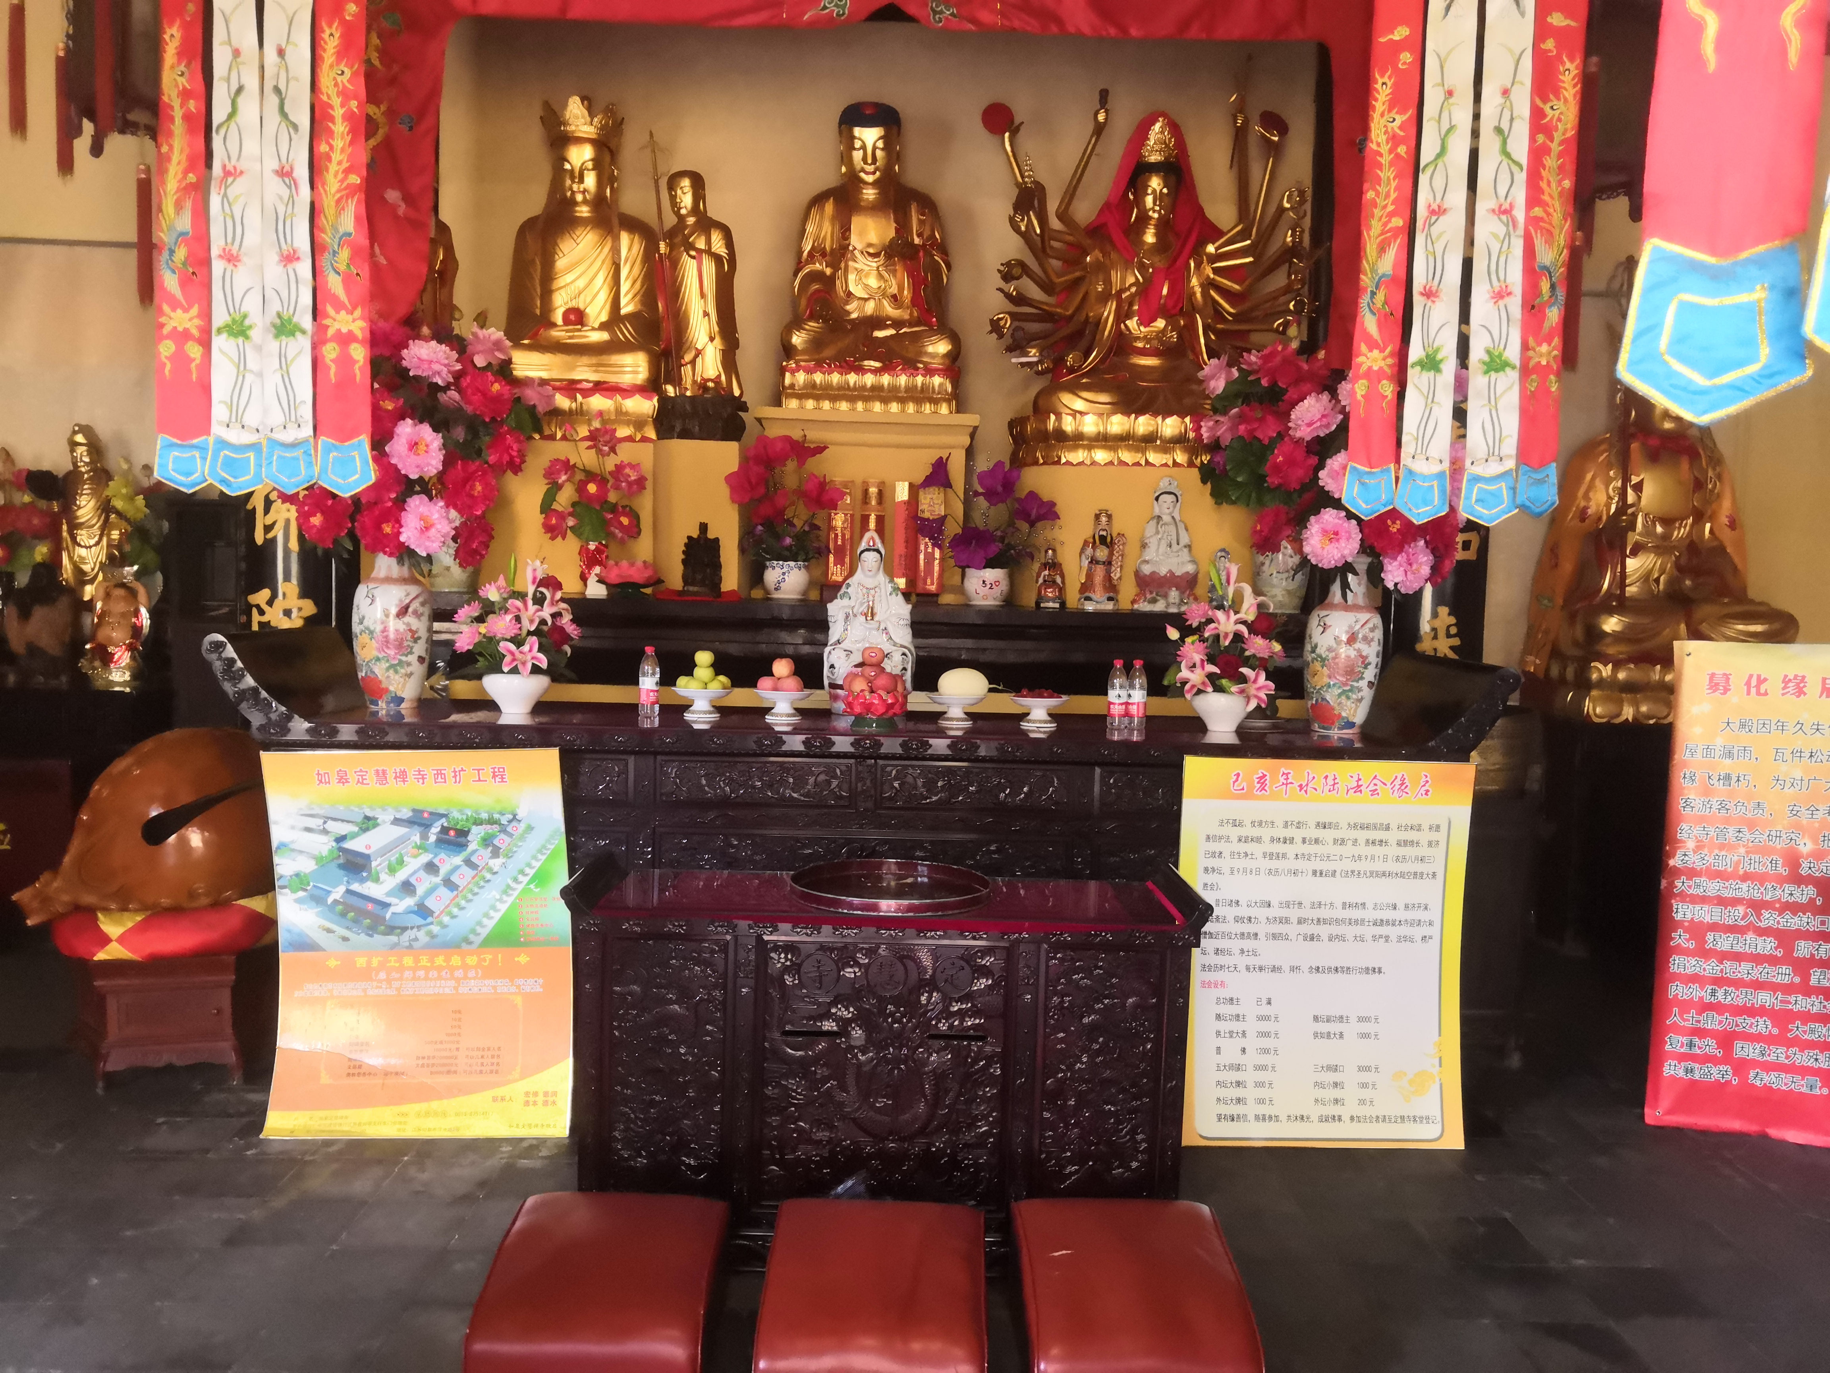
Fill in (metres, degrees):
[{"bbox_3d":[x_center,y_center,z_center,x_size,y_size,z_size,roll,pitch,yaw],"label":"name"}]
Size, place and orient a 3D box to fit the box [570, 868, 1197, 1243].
[{"bbox_3d":[-0.083,0.952,3.728,1.563,0.900,0.540,2,4,-1],"label":"box"}]

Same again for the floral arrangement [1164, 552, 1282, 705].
[{"bbox_3d":[1.023,-0.173,4.740,0.399,0.494,0.330,1,4,-1],"label":"floral arrangement"}]

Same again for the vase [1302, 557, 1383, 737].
[{"bbox_3d":[1.413,-0.144,4.725,0.255,0.575,0.255,1,4,-2],"label":"vase"}]

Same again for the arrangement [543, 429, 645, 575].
[{"bbox_3d":[-1.196,-0.690,5.321,0.400,0.580,0.320,1,4,-2],"label":"arrangement"}]

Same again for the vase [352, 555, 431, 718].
[{"bbox_3d":[-1.788,-0.222,4.870,0.273,0.595,0.273,1,4,-1],"label":"vase"}]

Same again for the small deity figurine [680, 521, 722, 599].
[{"bbox_3d":[-0.798,-0.470,5.330,0.155,0.283,0.120,1,4,-2],"label":"small deity figurine"}]

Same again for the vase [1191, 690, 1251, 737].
[{"bbox_3d":[0.996,0.079,4.648,0.215,0.125,0.215,1,4,-2],"label":"vase"}]

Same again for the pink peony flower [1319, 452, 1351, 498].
[{"bbox_3d":[1.430,-0.712,4.800,0.173,0.168,0.120,2,4,14],"label":"pink peony flower"}]

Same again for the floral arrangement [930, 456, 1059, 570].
[{"bbox_3d":[0.300,-0.655,5.401,0.487,0.427,0.330,2,4,-1],"label":"floral arrangement"}]

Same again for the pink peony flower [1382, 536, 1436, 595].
[{"bbox_3d":[1.607,-0.394,4.652,0.170,0.180,0.130,0,4,-17],"label":"pink peony flower"}]

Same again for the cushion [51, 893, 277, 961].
[{"bbox_3d":[-2.298,0.717,4.434,0.730,0.150,0.670,0,4,-17],"label":"cushion"}]

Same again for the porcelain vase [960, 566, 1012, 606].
[{"bbox_3d":[0.268,-0.369,5.300,0.175,0.141,0.175,1,4,-1],"label":"porcelain vase"}]

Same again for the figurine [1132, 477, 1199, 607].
[{"bbox_3d":[0.946,-0.542,5.383,0.259,0.507,0.190,2,4,2],"label":"figurine"}]

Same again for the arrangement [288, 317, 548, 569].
[{"bbox_3d":[-1.607,-0.770,4.617,0.810,0.800,0.600,1,4,-2],"label":"arrangement"}]

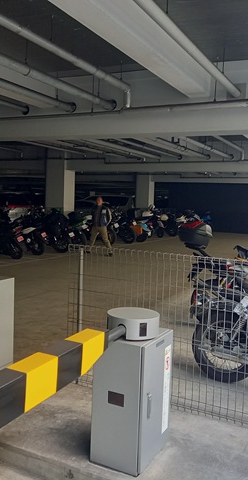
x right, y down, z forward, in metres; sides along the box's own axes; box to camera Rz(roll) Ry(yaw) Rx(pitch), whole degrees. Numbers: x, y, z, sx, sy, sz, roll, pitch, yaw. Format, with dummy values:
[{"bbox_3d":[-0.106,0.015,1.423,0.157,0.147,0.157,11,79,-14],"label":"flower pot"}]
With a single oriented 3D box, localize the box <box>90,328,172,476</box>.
[{"bbox_3d":[0.045,0.876,2.640,0.295,0.705,0.385,4,5,26],"label":"box"}]

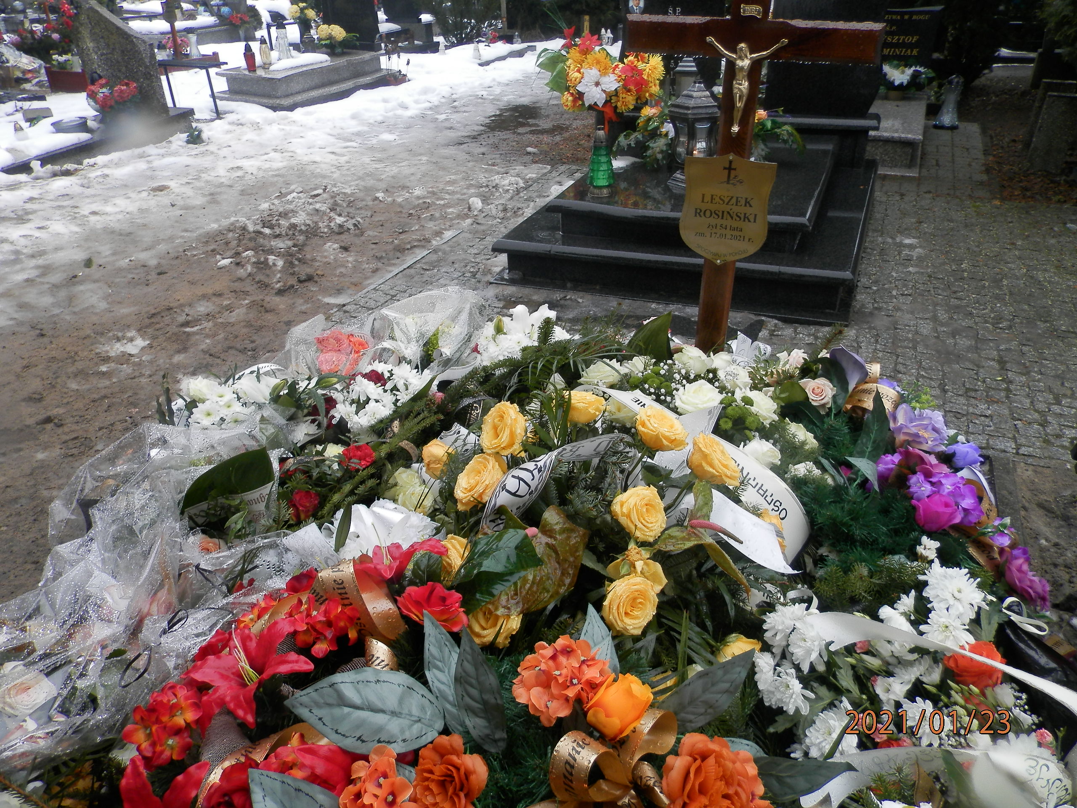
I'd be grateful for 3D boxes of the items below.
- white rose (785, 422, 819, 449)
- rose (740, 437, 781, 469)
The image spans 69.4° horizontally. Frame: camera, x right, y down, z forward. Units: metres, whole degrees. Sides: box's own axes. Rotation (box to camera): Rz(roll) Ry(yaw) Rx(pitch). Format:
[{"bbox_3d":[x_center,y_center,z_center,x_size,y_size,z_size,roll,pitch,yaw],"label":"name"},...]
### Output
[{"bbox_3d":[0.596,0.072,1.770,0.070,0.055,0.065,-4,28,2],"label":"white rose"},{"bbox_3d":[0.426,0.093,1.490,0.078,0.062,0.075,6,33,16],"label":"rose"}]

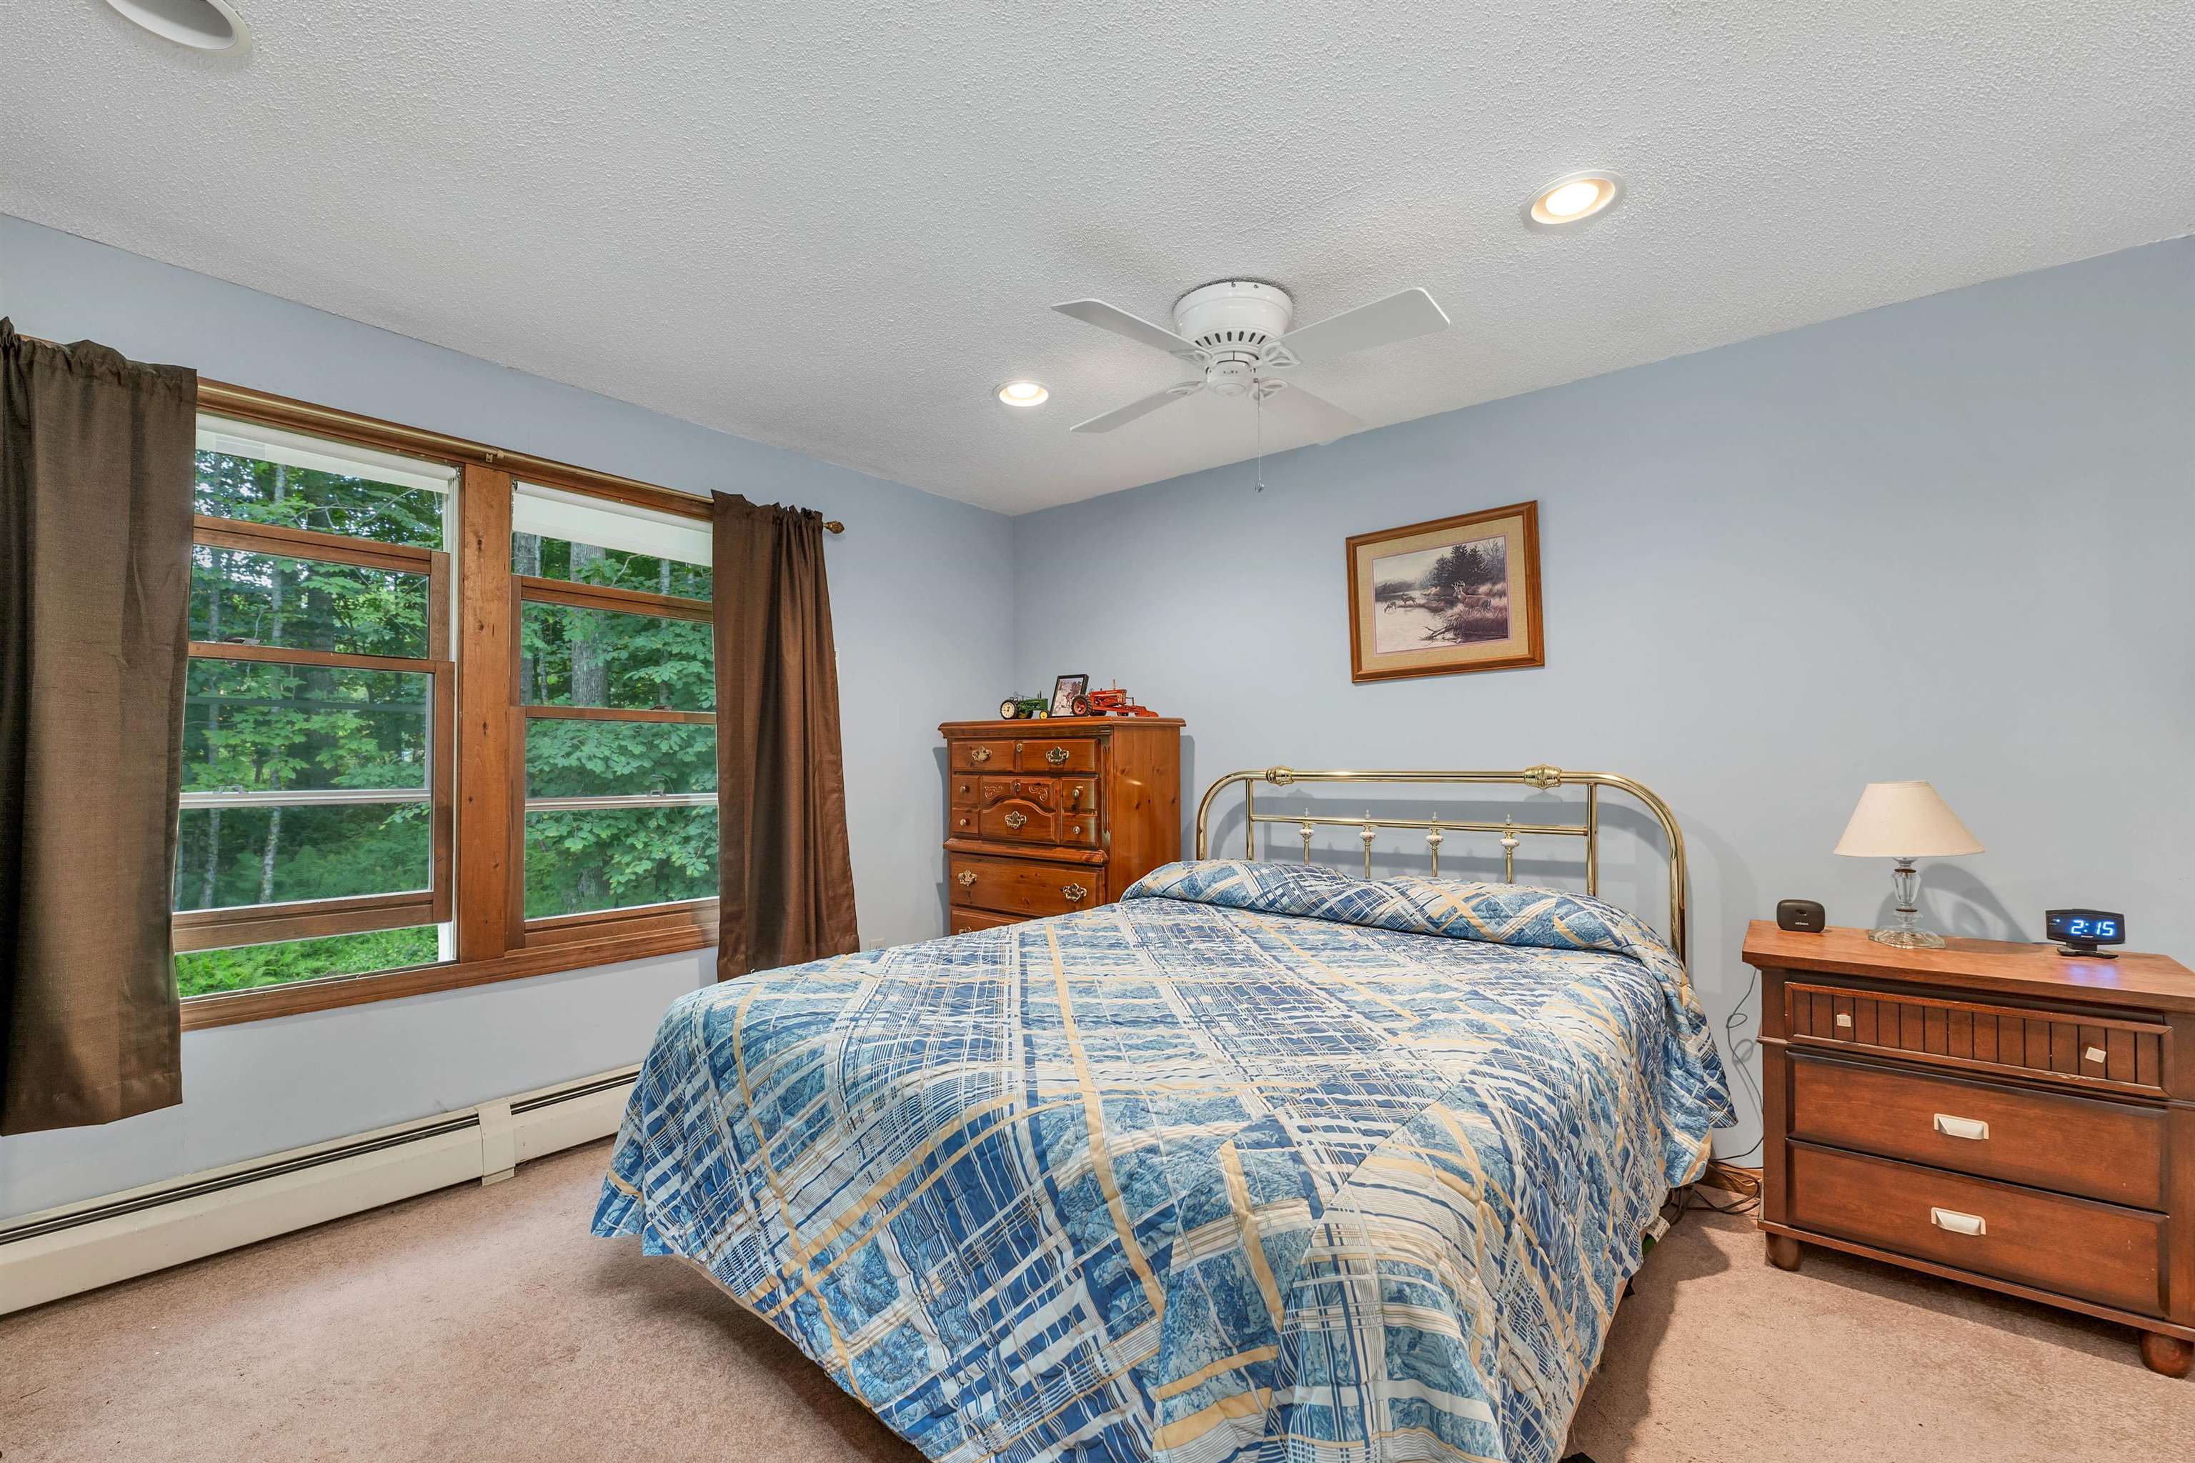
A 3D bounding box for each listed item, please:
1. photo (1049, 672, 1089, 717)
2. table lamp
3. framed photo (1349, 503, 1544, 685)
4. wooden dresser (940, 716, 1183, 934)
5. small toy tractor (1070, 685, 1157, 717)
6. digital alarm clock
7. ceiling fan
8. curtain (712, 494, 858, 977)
[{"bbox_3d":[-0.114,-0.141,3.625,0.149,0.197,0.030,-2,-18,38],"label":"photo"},{"bbox_3d":[2.021,0.329,2.138,0.274,0.395,0.274,-2,-3,38],"label":"table lamp"},{"bbox_3d":[1.200,-0.465,2.988,0.643,0.551,0.030,-4,-4,37],"label":"framed photo"},{"bbox_3d":[-0.158,0.639,3.639,0.953,1.358,0.514,-2,-3,38],"label":"wooden dresser"},{"bbox_3d":[0.072,-0.117,3.473,0.333,0.145,0.141,-2,-3,38],"label":"small toy tractor"},{"bbox_3d":[2.325,0.474,2.009,0.136,0.099,0.066,-1,-2,22],"label":"digital alarm clock"},{"bbox_3d":[0.349,-1.010,2.244,1.038,0.282,1.038,2,-3,-44],"label":"ceiling fan"},{"bbox_3d":[-1.170,0.033,3.228,0.131,1.794,0.615,-2,-3,40],"label":"curtain"}]

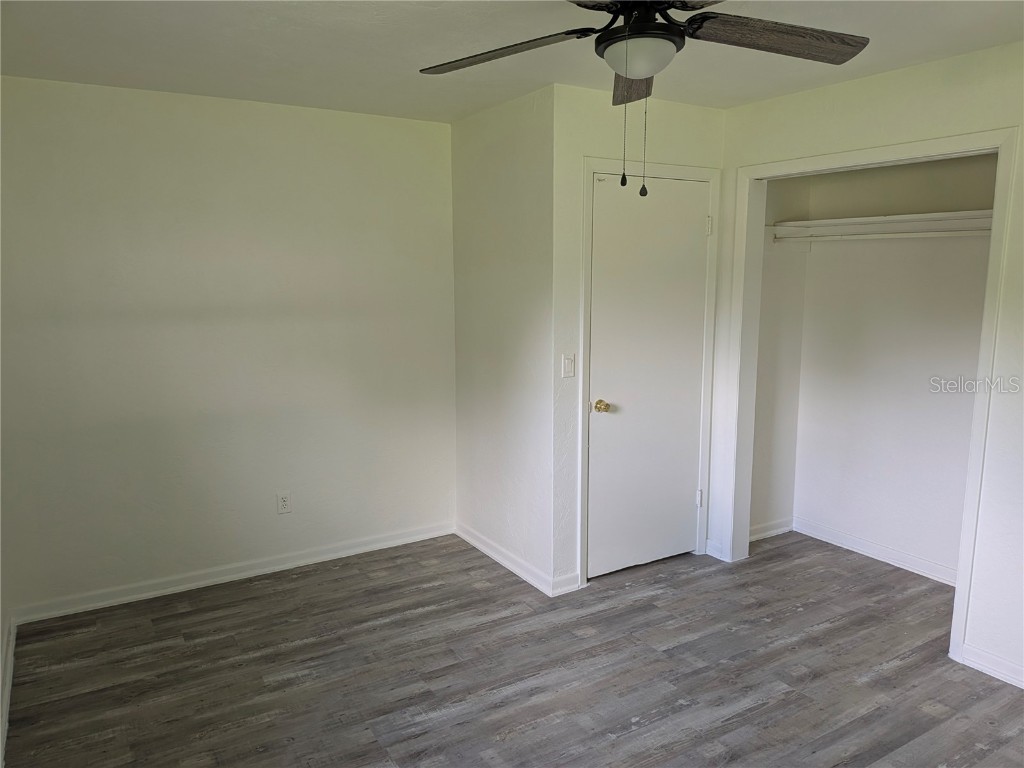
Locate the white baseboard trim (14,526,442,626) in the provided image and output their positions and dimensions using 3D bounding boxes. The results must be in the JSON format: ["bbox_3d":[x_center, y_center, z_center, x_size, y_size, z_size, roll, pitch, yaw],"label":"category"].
[{"bbox_3d":[-1.312,0.972,3.818,2.270,0.089,0.015,-6,11,-31],"label":"white baseboard trim"}]

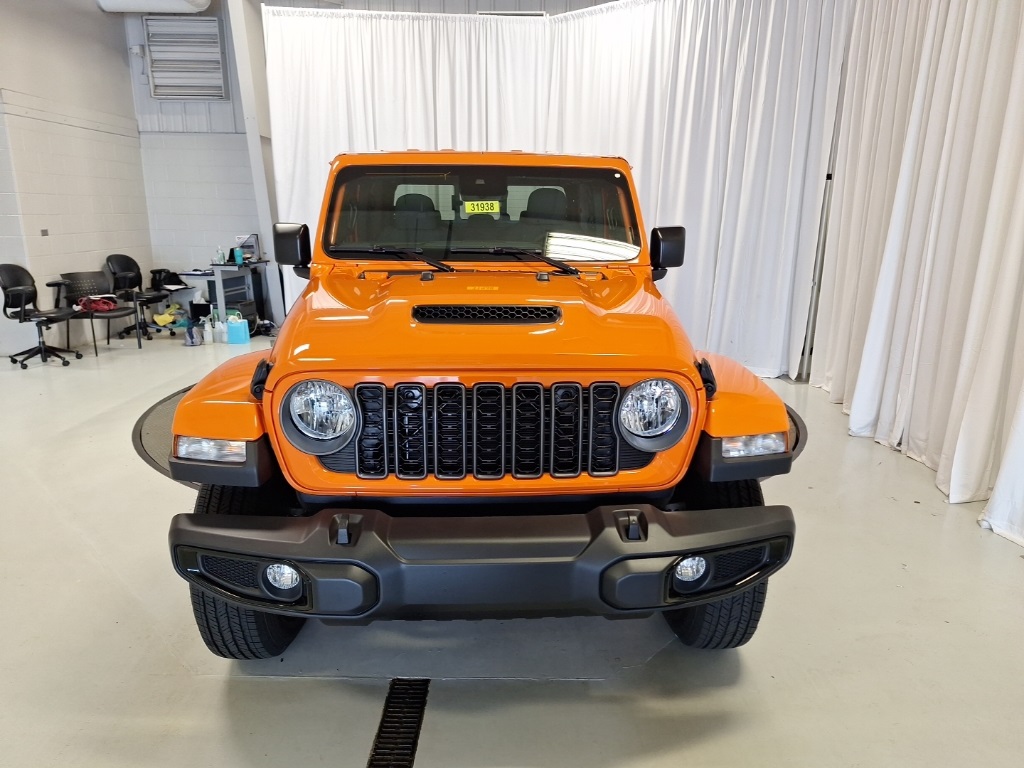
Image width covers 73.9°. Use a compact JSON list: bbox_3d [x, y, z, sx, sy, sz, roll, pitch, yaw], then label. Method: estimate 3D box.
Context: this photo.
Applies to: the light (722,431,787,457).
[{"bbox_3d":[0.714,0.184,2.036,0.210,0.085,0.090,0,14,-3],"label":"light"}]

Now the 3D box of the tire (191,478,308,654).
[{"bbox_3d":[-0.902,0.549,2.457,0.255,0.800,0.800,0,14,-3],"label":"tire"}]

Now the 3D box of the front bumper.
[{"bbox_3d":[-0.063,0.453,1.833,1.700,0.280,0.320,0,14,-3],"label":"front bumper"}]

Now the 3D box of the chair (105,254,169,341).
[{"bbox_3d":[-4.550,-1.068,8.315,0.640,0.960,0.620,7,15,22],"label":"chair"}]

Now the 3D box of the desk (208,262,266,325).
[{"bbox_3d":[-3.379,-1.089,8.627,0.500,0.870,0.950,0,14,-3],"label":"desk"}]

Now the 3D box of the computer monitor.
[{"bbox_3d":[-3.337,-1.747,8.665,0.400,0.360,0.140,10,17,33],"label":"computer monitor"}]

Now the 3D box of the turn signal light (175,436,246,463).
[{"bbox_3d":[-0.858,0.188,1.959,0.210,0.085,0.090,0,14,-3],"label":"turn signal light"}]

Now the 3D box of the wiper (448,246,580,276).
[{"bbox_3d":[0.012,-0.553,3.027,0.565,0.115,0.150,0,14,-3],"label":"wiper"}]

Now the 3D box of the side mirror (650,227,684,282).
[{"bbox_3d":[0.749,-0.630,3.271,0.155,0.235,0.120,0,14,-3],"label":"side mirror"}]

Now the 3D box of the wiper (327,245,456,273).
[{"bbox_3d":[-0.527,-0.553,2.998,0.560,0.115,0.150,0,14,-3],"label":"wiper"}]

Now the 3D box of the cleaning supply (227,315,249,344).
[{"bbox_3d":[-3.253,-0.648,8.081,0.240,0.320,0.130,0,14,-1],"label":"cleaning supply"}]

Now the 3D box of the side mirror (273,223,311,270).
[{"bbox_3d":[-1.020,-0.644,3.169,0.160,0.215,0.120,0,14,-3],"label":"side mirror"}]

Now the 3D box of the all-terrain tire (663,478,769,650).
[{"bbox_3d":[0.706,0.553,2.565,0.250,0.800,0.800,0,14,-3],"label":"all-terrain tire"}]

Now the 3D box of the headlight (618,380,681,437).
[{"bbox_3d":[0.403,0.066,1.981,0.175,0.170,0.090,0,14,-3],"label":"headlight"}]

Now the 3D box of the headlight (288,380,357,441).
[{"bbox_3d":[-0.532,0.067,1.930,0.175,0.170,0.090,0,14,-3],"label":"headlight"}]

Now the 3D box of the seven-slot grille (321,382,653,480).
[{"bbox_3d":[-0.061,0.121,1.790,0.880,0.280,0.080,0,14,-3],"label":"seven-slot grille"}]

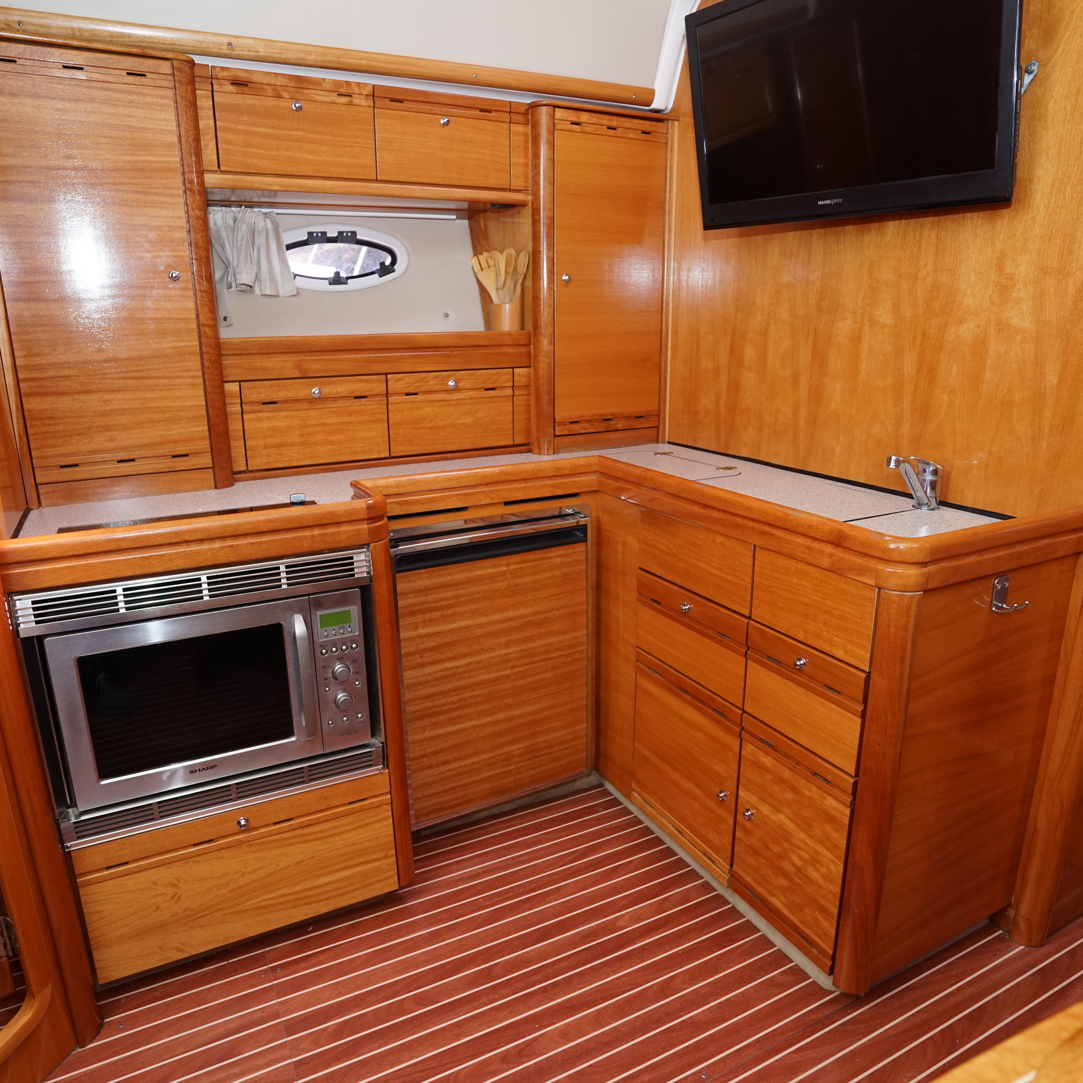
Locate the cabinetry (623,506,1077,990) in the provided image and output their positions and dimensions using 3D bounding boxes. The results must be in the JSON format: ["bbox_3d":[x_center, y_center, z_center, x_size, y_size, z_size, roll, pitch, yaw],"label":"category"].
[{"bbox_3d":[0.580,0.351,1.768,0.450,0.830,0.773,-9,18,-27],"label":"cabinetry"}]

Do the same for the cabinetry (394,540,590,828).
[{"bbox_3d":[-0.100,0.344,1.875,0.488,0.640,0.040,-8,17,-24],"label":"cabinetry"}]

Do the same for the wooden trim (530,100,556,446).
[{"bbox_3d":[0.001,-0.662,2.030,0.058,0.870,0.055,-8,17,-24],"label":"wooden trim"}]

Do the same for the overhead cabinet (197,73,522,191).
[{"bbox_3d":[-0.442,-0.962,1.901,0.760,0.211,0.320,-9,17,-26],"label":"overhead cabinet"}]

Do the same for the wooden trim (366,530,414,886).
[{"bbox_3d":[-0.306,0.372,1.602,0.044,0.800,0.047,-8,18,-25],"label":"wooden trim"}]

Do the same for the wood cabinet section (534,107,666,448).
[{"bbox_3d":[0.105,-0.723,2.233,0.406,0.858,0.340,-8,17,-24],"label":"wood cabinet section"}]

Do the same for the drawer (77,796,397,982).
[{"bbox_3d":[-0.637,0.608,1.642,0.568,0.290,0.320,-8,17,-24],"label":"drawer"}]

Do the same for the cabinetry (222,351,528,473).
[{"bbox_3d":[-0.420,-0.358,2.015,0.773,0.280,0.225,-8,18,-25],"label":"cabinetry"}]

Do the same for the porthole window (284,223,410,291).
[{"bbox_3d":[-0.574,-0.802,2.159,0.410,0.196,0.050,-8,-1,-24],"label":"porthole window"}]

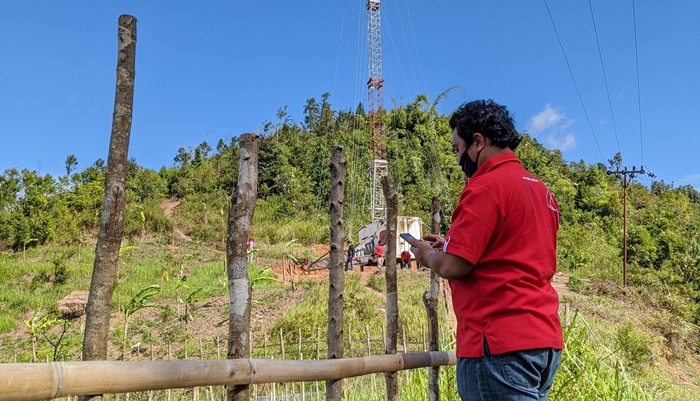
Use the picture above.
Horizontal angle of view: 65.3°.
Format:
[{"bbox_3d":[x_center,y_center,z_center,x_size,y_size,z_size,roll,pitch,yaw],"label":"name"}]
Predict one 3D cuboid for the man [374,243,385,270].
[{"bbox_3d":[1.580,3.000,29.000,0.520,1.680,0.400,-2,-3,37],"label":"man"}]

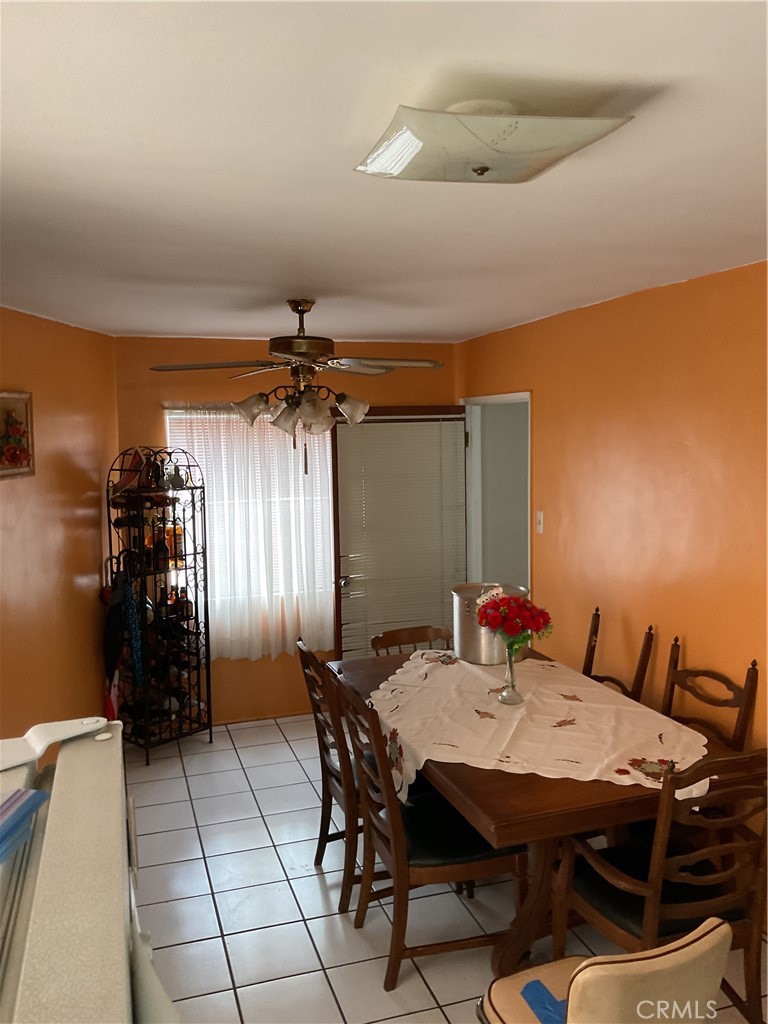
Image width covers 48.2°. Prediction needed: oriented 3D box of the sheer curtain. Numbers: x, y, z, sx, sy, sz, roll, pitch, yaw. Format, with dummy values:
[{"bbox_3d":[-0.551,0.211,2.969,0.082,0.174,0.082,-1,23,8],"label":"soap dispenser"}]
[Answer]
[{"bbox_3d":[-0.808,0.148,5.412,1.052,1.627,0.079,-3,6,-18],"label":"sheer curtain"}]

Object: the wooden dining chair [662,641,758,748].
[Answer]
[{"bbox_3d":[1.038,1.046,3.315,0.565,1.005,0.484,-3,6,-18],"label":"wooden dining chair"}]

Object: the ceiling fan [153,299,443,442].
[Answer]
[{"bbox_3d":[-0.371,-0.638,3.796,1.256,0.568,1.256,-3,6,-18],"label":"ceiling fan"}]

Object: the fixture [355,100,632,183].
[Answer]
[{"bbox_3d":[0.166,-0.650,1.525,0.364,0.104,0.361,-3,6,-18],"label":"fixture"}]

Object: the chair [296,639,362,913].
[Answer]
[{"bbox_3d":[-0.024,1.038,3.569,0.565,1.005,0.477,-3,6,-18],"label":"chair"}]

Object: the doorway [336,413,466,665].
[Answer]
[{"bbox_3d":[0.125,0.321,5.631,0.885,2.010,0.057,-3,6,-18],"label":"doorway"}]

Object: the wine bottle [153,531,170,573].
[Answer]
[{"bbox_3d":[-1.298,0.219,5.007,0.085,0.270,0.085,5,8,43],"label":"wine bottle"}]

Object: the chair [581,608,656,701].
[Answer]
[{"bbox_3d":[0.849,0.990,3.895,0.565,1.005,0.484,-3,6,-18],"label":"chair"}]

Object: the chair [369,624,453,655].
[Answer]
[{"bbox_3d":[0.252,1.038,4.336,0.470,0.840,0.520,-3,6,-23],"label":"chair"}]

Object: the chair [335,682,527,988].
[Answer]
[{"bbox_3d":[0.157,1.083,3.095,0.568,1.005,0.484,-3,6,-18],"label":"chair"}]

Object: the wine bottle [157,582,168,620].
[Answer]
[{"bbox_3d":[-1.295,0.531,5.037,0.068,0.201,0.068,5,8,43],"label":"wine bottle"}]

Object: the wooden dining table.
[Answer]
[{"bbox_3d":[0.513,1.168,3.478,1.036,0.747,1.790,-3,6,-18],"label":"wooden dining table"}]

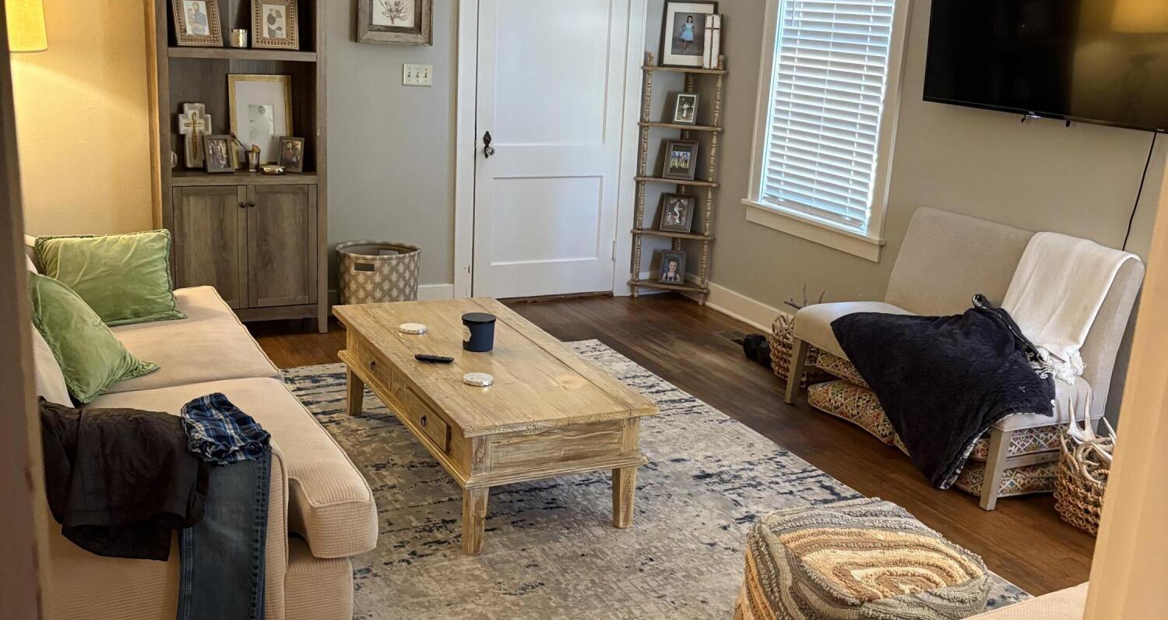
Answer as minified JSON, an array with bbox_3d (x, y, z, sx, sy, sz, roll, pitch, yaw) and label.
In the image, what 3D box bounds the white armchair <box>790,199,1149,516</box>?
[{"bbox_3d":[1.433,0.119,4.657,0.635,0.883,1.254,-4,16,-26],"label":"white armchair"}]

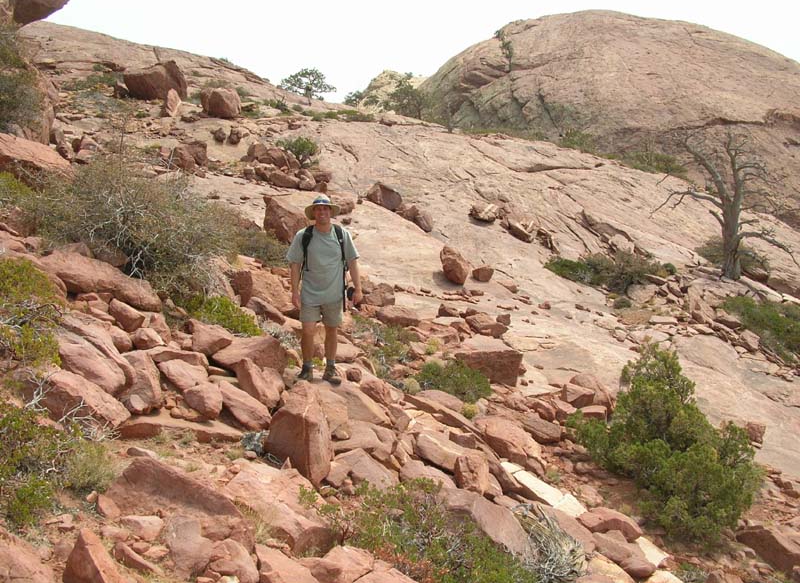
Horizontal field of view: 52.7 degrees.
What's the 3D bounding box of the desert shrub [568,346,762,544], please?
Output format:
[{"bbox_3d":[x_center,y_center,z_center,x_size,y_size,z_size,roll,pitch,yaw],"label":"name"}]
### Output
[{"bbox_3d":[2.529,1.467,7.700,1.700,1.754,1.530,1,2,18],"label":"desert shrub"}]

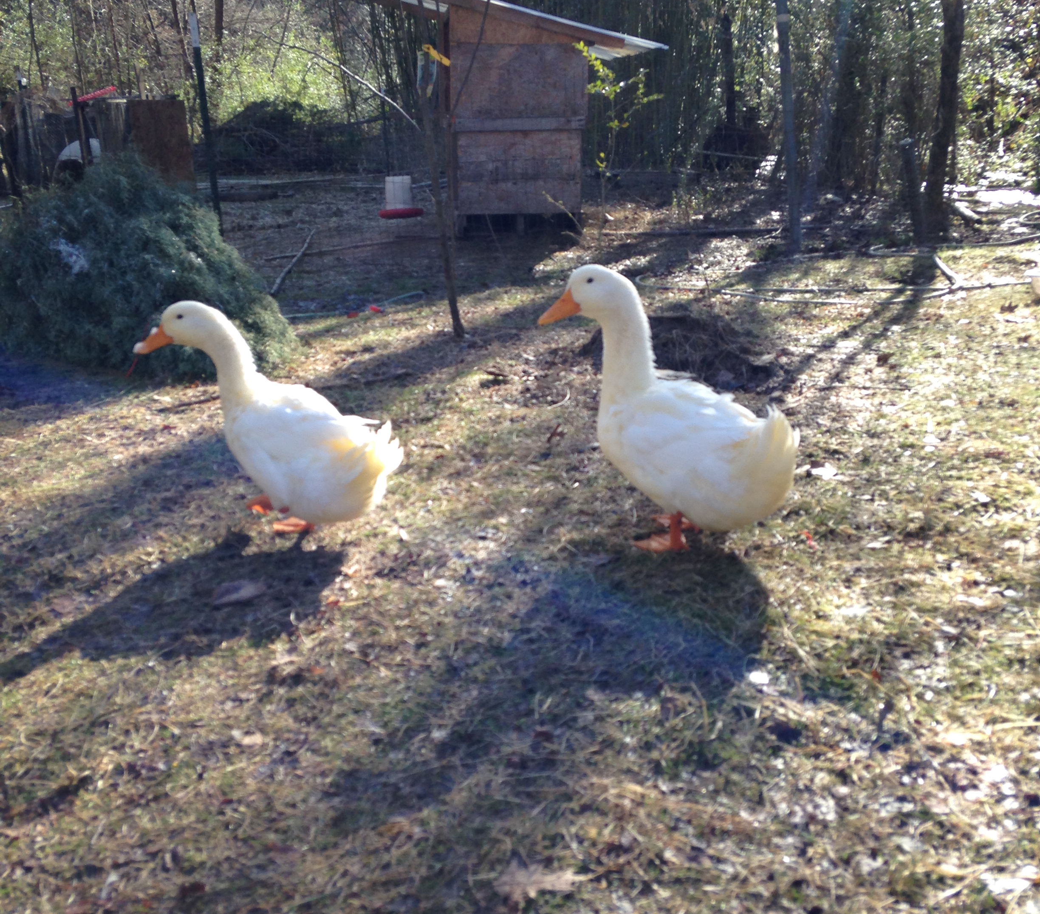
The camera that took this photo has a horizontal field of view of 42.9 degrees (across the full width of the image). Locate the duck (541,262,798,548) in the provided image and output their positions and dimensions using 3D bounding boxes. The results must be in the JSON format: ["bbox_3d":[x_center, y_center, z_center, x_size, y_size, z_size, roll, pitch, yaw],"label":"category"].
[{"bbox_3d":[0.299,-0.106,2.681,0.529,0.554,0.220,3,15,12],"label":"duck"}]

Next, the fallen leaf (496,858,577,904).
[{"bbox_3d":[0.018,0.483,1.506,0.098,0.016,0.069,0,15,0],"label":"fallen leaf"}]

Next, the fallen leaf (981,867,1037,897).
[{"bbox_3d":[0.558,0.485,1.509,0.064,0.012,0.040,0,15,0],"label":"fallen leaf"}]

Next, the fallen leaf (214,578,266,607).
[{"bbox_3d":[-0.506,0.245,2.389,0.115,0.025,0.060,-10,18,-34],"label":"fallen leaf"}]

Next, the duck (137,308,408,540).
[{"bbox_3d":[-0.528,-0.085,2.768,0.604,0.470,0.220,4,15,16],"label":"duck"}]

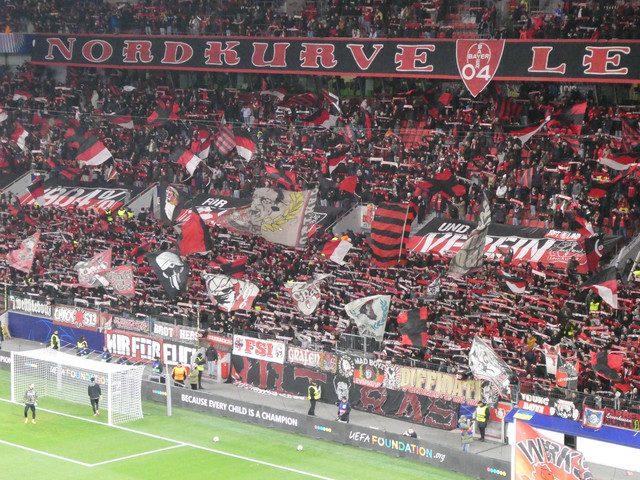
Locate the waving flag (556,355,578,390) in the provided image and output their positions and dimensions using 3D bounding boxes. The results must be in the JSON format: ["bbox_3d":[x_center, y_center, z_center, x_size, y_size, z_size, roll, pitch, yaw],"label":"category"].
[{"bbox_3d":[11.155,5.972,75.000,0.992,1.623,0.400,3,7,20],"label":"waving flag"}]

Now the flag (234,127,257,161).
[{"bbox_3d":[-4.746,-6.083,106.000,1.401,2.038,0.400,3,7,20],"label":"flag"}]

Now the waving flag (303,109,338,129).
[{"bbox_3d":[0.033,-8.037,110.300,2.400,1.350,0.500,2,7,11],"label":"waving flag"}]

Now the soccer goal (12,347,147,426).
[{"bbox_3d":[-11.743,7.007,80.706,7.560,2.560,2.300,6,9,43],"label":"soccer goal"}]

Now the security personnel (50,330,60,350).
[{"bbox_3d":[-14.915,5.984,93.892,0.420,1.800,0.520,1,6,4],"label":"security personnel"}]

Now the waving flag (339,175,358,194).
[{"bbox_3d":[1.692,-3.295,98.800,1.200,1.200,0.400,2,7,11],"label":"waving flag"}]

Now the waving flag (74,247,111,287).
[{"bbox_3d":[-13.271,1.611,97.500,2.227,2.227,0.500,3,7,20],"label":"waving flag"}]

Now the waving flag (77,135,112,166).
[{"bbox_3d":[-15.517,-6.159,114.500,2.480,2.160,0.500,1,6,7],"label":"waving flag"}]

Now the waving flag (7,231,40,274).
[{"bbox_3d":[-18.175,0.736,102.000,2.100,2.500,0.600,2,7,11],"label":"waving flag"}]

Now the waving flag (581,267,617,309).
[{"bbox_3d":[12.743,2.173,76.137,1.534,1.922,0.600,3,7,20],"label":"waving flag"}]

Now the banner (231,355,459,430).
[{"bbox_3d":[0.921,7.409,82.484,15.100,1.650,0.200,6,9,43],"label":"banner"}]

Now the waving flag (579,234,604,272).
[{"bbox_3d":[13.542,0.648,83.000,1.350,1.850,0.500,2,7,11],"label":"waving flag"}]

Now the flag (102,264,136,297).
[{"bbox_3d":[-11.447,2.341,95.000,2.000,1.800,0.500,2,7,11],"label":"flag"}]

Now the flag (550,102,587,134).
[{"bbox_3d":[14.358,-7.020,96.144,2.056,1.830,0.450,2,7,18],"label":"flag"}]

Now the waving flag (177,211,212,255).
[{"bbox_3d":[-7.220,-0.377,96.500,1.972,2.668,0.600,3,7,20],"label":"waving flag"}]

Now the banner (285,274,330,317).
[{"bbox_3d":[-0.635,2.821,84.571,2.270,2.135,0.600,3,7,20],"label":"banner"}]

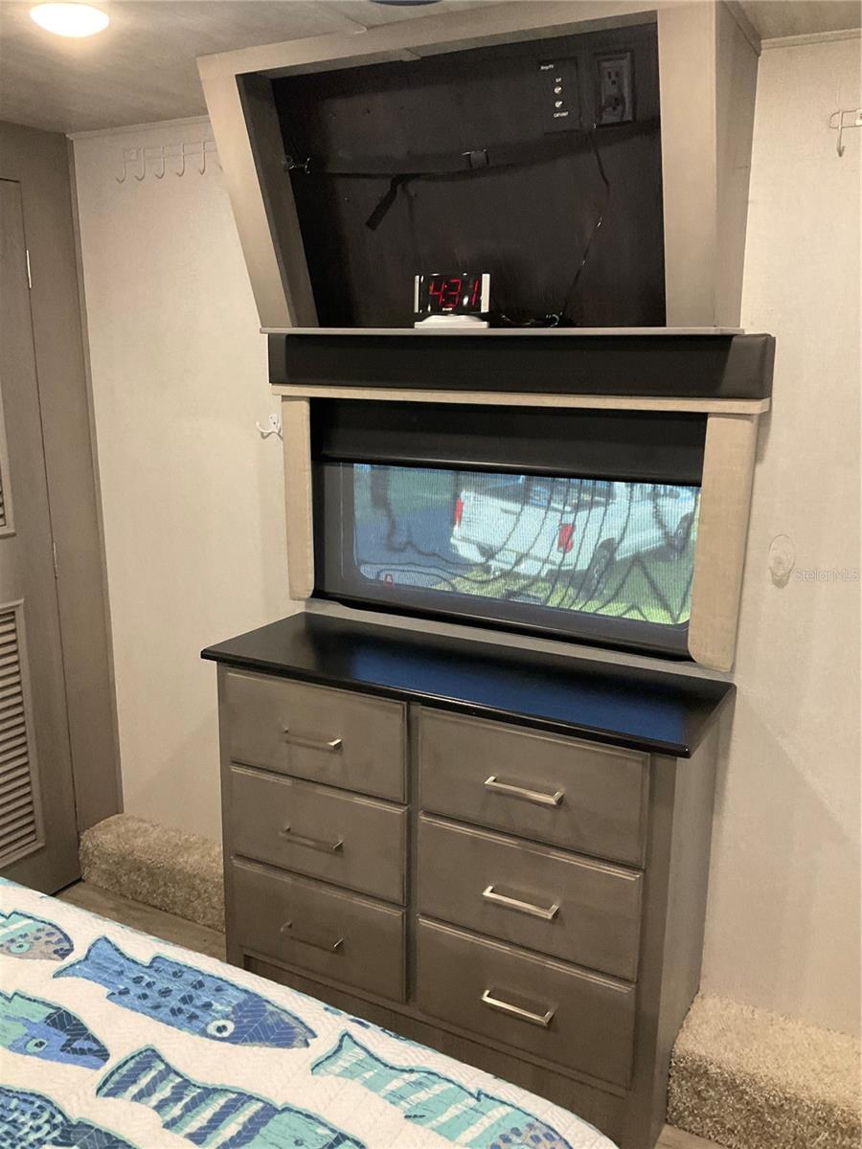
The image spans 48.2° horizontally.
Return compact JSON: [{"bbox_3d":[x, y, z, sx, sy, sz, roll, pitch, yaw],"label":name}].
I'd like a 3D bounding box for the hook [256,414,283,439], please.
[{"bbox_3d":[-0.387,-0.361,2.307,0.068,0.044,0.028,8,15,27],"label":"hook"}]

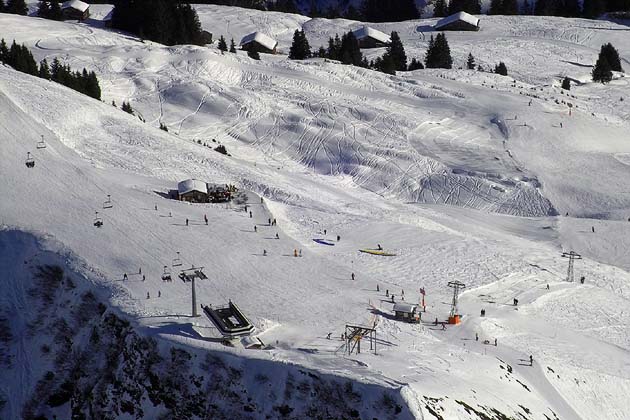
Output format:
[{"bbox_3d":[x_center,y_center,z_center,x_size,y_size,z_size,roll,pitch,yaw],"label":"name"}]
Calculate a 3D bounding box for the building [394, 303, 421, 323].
[{"bbox_3d":[23.069,25.918,1500.000,6.200,3.100,3.800,6,26,13],"label":"building"}]

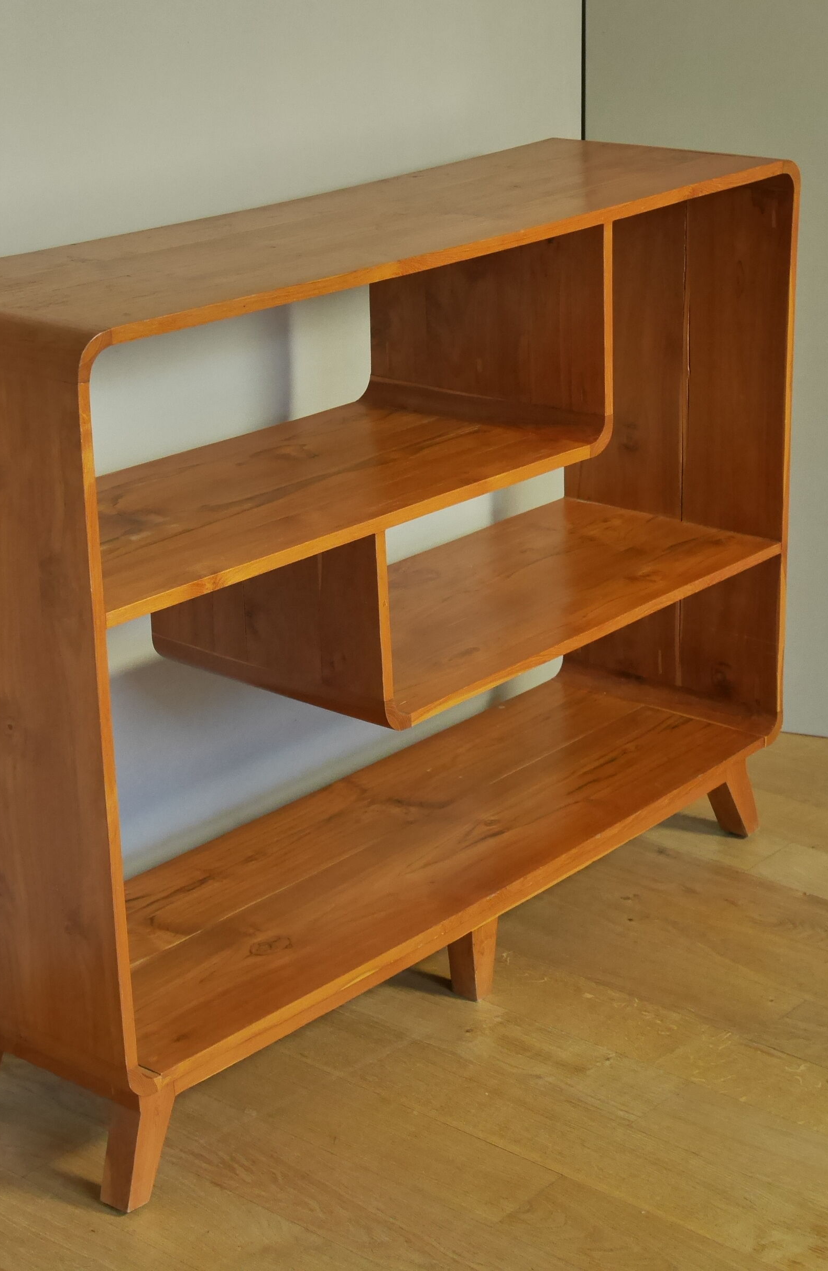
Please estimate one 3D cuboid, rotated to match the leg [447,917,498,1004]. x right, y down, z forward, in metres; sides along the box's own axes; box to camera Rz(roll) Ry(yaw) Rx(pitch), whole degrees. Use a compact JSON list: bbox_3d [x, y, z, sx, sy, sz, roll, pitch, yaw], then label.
[{"bbox_3d":[0.069,0.371,2.845,0.038,0.094,0.049,15,25,38],"label":"leg"}]

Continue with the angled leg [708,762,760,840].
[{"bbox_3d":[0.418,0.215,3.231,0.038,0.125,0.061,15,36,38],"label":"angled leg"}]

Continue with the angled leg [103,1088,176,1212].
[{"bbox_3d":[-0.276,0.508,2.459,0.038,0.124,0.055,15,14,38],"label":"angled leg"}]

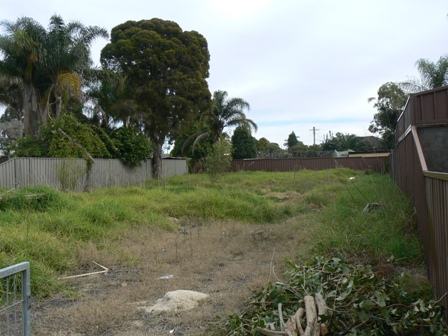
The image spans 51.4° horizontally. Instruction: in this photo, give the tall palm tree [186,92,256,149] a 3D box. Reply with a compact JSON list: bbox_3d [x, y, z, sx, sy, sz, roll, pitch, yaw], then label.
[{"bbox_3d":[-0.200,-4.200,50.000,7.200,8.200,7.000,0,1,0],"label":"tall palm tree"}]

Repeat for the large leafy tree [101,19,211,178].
[{"bbox_3d":[-5.450,-5.450,37.000,8.600,12.800,8.300,0,1,0],"label":"large leafy tree"}]

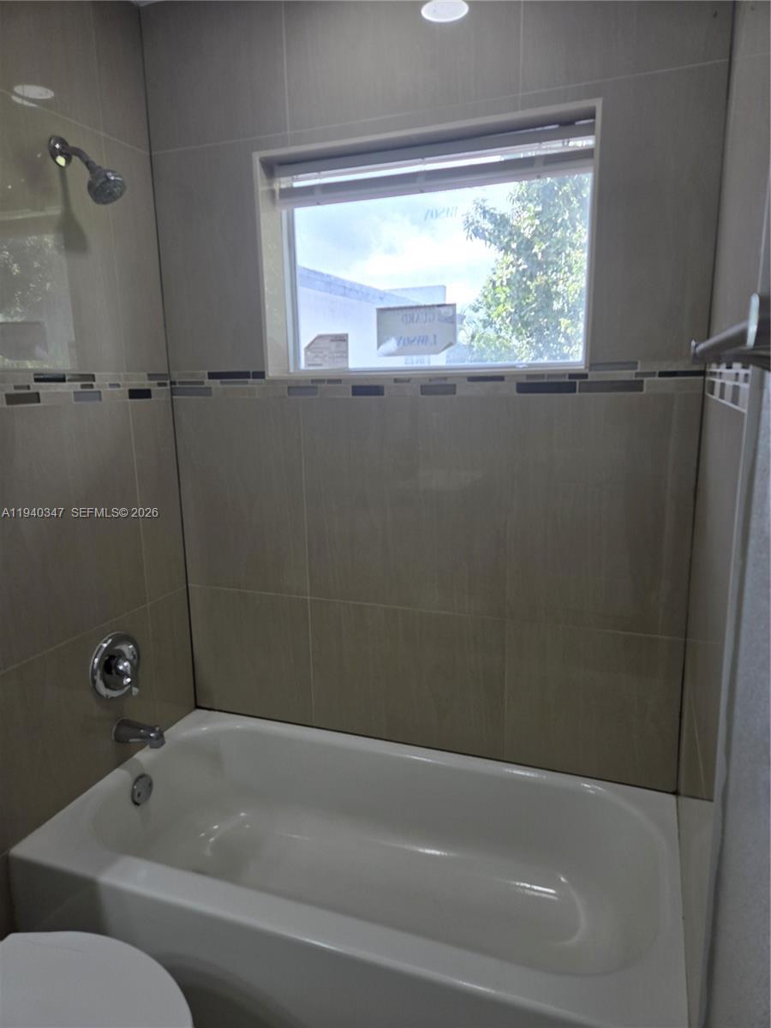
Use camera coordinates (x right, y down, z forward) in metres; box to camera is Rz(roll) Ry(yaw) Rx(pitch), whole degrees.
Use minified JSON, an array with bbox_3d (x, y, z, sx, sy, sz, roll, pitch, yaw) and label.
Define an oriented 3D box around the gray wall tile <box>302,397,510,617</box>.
[{"bbox_3d":[0.047,-0.024,1.937,0.610,0.609,0.015,3,12,21],"label":"gray wall tile"}]

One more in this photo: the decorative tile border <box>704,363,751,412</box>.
[{"bbox_3d":[0.618,-0.256,1.242,0.013,0.097,0.770,3,12,21],"label":"decorative tile border"}]

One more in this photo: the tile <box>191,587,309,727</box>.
[{"bbox_3d":[-0.439,0.461,2.225,0.450,0.437,0.015,3,12,21],"label":"tile"}]

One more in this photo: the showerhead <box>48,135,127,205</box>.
[{"bbox_3d":[-0.721,-0.843,1.669,0.177,0.166,0.090,3,12,21],"label":"showerhead"}]

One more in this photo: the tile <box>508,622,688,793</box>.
[{"bbox_3d":[0.555,0.515,1.853,0.455,0.435,0.015,3,12,21],"label":"tile"}]

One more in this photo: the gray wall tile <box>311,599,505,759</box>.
[{"bbox_3d":[0.057,0.487,2.039,0.610,0.435,0.015,3,12,21],"label":"gray wall tile"}]

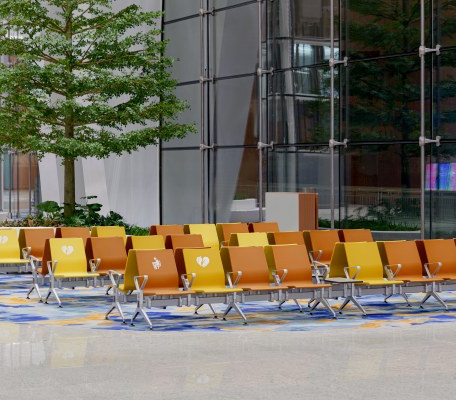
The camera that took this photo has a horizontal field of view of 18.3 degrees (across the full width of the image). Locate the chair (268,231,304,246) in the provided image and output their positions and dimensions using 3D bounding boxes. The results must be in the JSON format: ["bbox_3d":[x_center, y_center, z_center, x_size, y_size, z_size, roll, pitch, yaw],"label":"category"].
[{"bbox_3d":[1.016,0.898,20.464,0.576,0.859,0.620,-1,2,-26],"label":"chair"}]

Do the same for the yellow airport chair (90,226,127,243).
[{"bbox_3d":[-1.749,0.863,22.406,0.576,0.859,0.620,-1,2,-27],"label":"yellow airport chair"}]

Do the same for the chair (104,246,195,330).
[{"bbox_3d":[-0.772,1.015,16.355,0.636,0.852,0.750,-1,2,-27],"label":"chair"}]

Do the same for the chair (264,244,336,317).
[{"bbox_3d":[0.881,0.986,17.097,0.576,0.859,0.620,-1,2,-27],"label":"chair"}]

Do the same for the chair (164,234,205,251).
[{"bbox_3d":[-0.493,0.925,19.800,0.612,0.852,0.750,-1,2,-27],"label":"chair"}]

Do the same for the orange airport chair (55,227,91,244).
[{"bbox_3d":[-2.285,0.872,22.137,0.576,0.859,0.620,-1,2,-27],"label":"orange airport chair"}]

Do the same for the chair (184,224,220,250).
[{"bbox_3d":[-0.328,0.836,23.211,0.612,0.852,0.750,-1,2,-27],"label":"chair"}]

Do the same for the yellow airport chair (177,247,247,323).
[{"bbox_3d":[-0.187,1.006,16.551,0.576,0.859,0.620,-1,2,-27],"label":"yellow airport chair"}]

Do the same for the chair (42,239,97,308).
[{"bbox_3d":[-2.058,0.954,18.934,0.576,0.859,0.620,-1,2,-26],"label":"chair"}]

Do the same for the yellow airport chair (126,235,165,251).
[{"bbox_3d":[-1.027,0.934,19.528,0.612,0.852,0.750,-1,2,-27],"label":"yellow airport chair"}]

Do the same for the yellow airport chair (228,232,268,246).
[{"bbox_3d":[0.431,0.908,20.270,0.636,0.852,0.750,-1,2,-27],"label":"yellow airport chair"}]

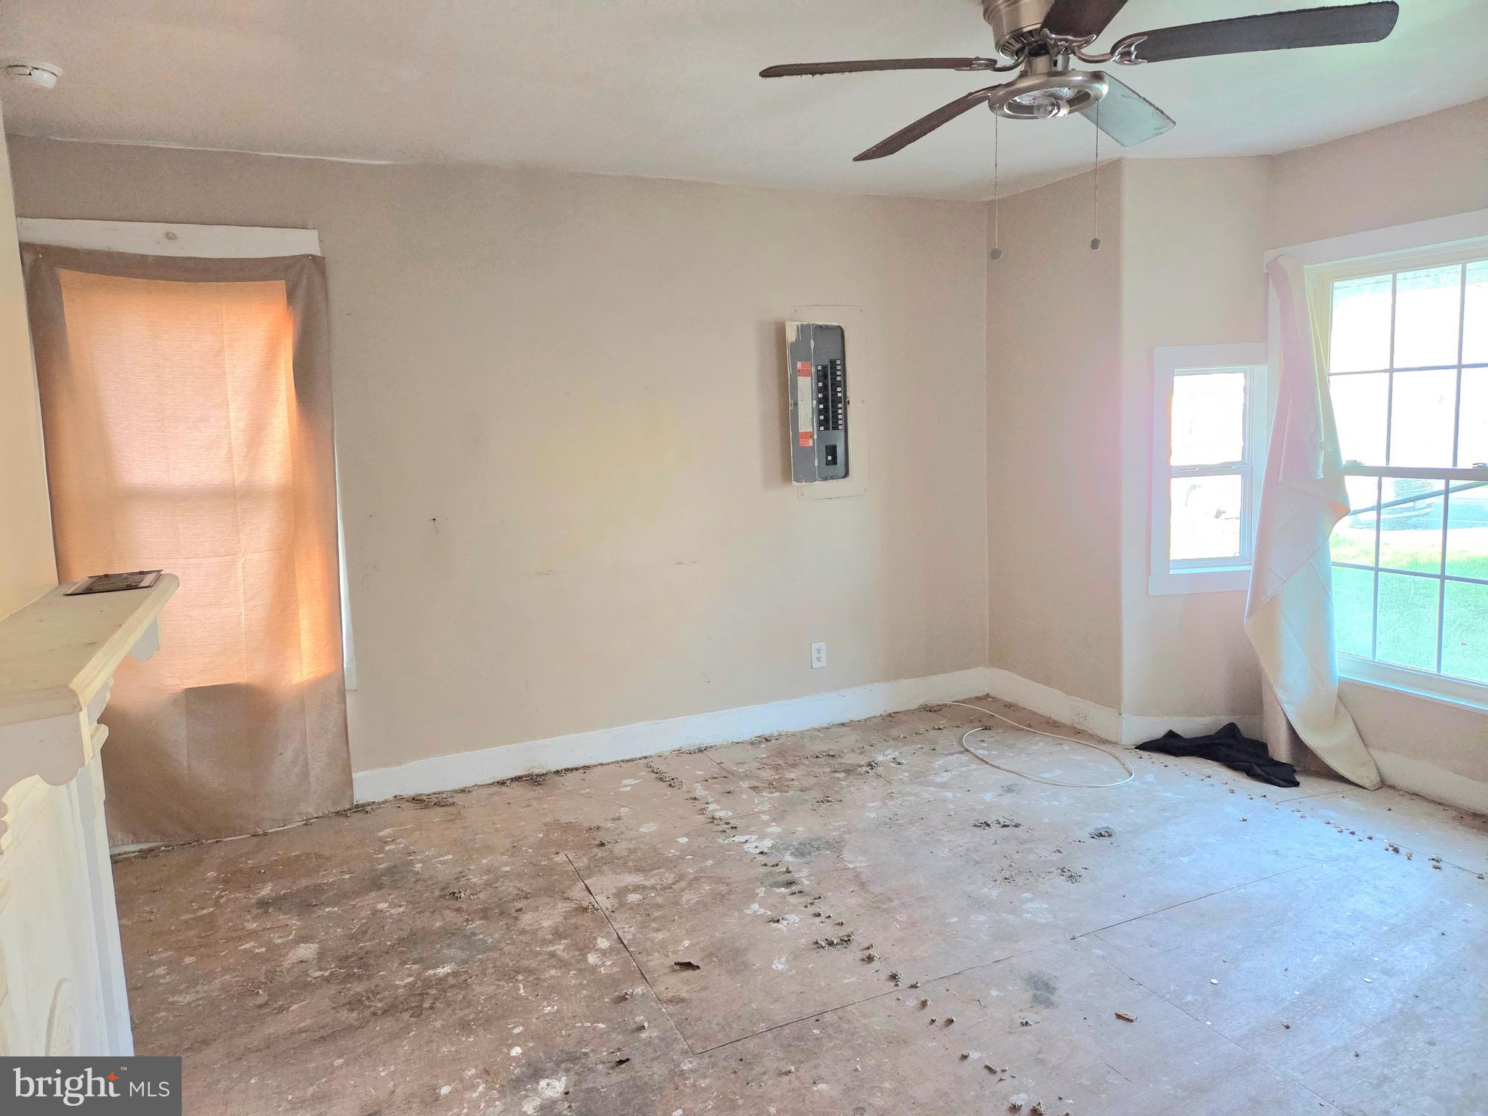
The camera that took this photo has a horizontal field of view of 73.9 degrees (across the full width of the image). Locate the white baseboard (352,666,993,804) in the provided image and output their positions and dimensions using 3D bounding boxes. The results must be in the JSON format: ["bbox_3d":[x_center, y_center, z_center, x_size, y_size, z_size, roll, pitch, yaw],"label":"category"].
[{"bbox_3d":[-0.149,0.773,4.532,3.084,0.140,0.025,-5,8,-23],"label":"white baseboard"}]

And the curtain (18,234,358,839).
[{"bbox_3d":[-1.947,-0.040,3.610,0.960,2.120,0.070,-5,8,-23],"label":"curtain"}]

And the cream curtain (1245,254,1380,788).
[{"bbox_3d":[2.133,-0.159,3.708,0.170,1.970,0.510,-5,8,-23],"label":"cream curtain"}]

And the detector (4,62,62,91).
[{"bbox_3d":[-1.969,-1.337,2.743,0.137,0.042,0.137,-5,8,-23],"label":"detector"}]

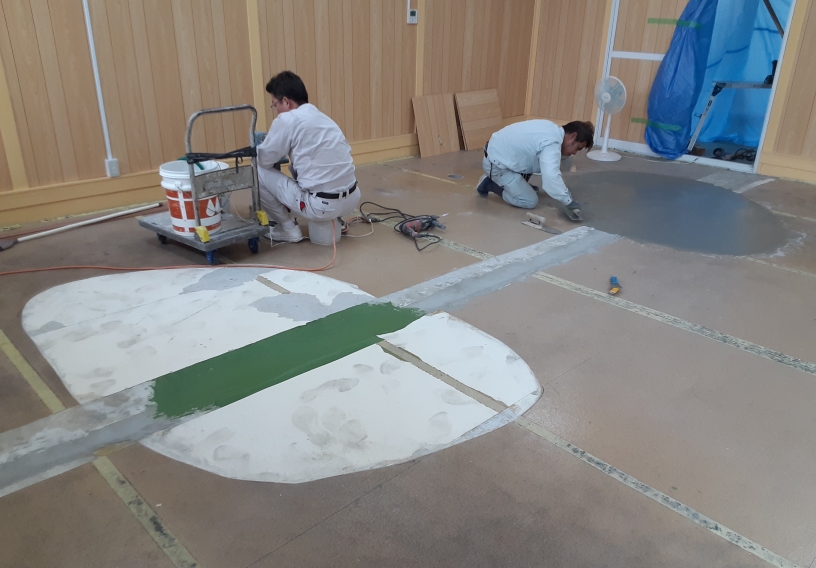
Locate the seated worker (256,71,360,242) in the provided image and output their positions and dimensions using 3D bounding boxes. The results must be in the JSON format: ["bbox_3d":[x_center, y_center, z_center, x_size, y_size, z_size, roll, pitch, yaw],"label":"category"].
[{"bbox_3d":[-0.616,-0.768,3.906,0.680,1.000,0.580,19,29,35],"label":"seated worker"}]

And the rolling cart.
[{"bbox_3d":[-1.206,-0.611,3.677,0.690,0.860,0.450,19,29,35],"label":"rolling cart"}]

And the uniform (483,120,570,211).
[{"bbox_3d":[0.930,-0.933,4.930,0.760,0.580,0.600,11,25,20],"label":"uniform"}]

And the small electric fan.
[{"bbox_3d":[2.068,-1.701,6.535,0.370,0.790,0.380,-14,28,-32],"label":"small electric fan"}]

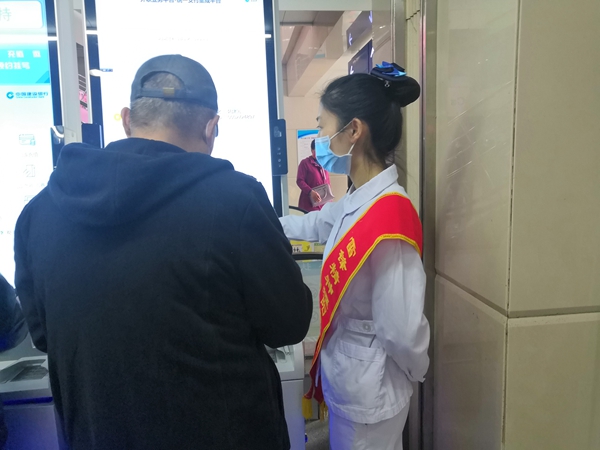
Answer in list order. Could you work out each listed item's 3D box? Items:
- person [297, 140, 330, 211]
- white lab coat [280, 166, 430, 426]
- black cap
[{"bbox_3d":[0.225,-0.320,6.150,0.500,1.600,0.380,-9,12,-36],"label":"person"},{"bbox_3d":[0.082,0.176,1.192,0.440,0.640,0.430,-5,10,-17],"label":"white lab coat"},{"bbox_3d":[-0.251,-0.274,0.974,0.175,0.135,0.265,4,-6,1],"label":"black cap"}]

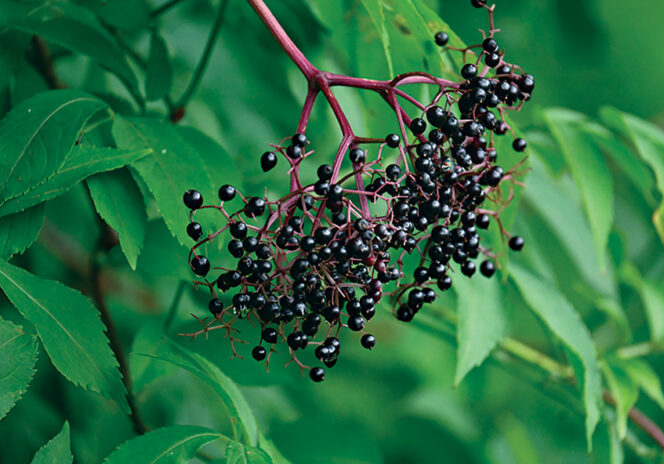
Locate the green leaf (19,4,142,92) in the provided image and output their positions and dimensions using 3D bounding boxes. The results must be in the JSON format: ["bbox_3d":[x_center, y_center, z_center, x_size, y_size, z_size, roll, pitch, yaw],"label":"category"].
[{"bbox_3d":[-0.103,-0.074,2.930,0.052,0.035,0.030,0,8,0],"label":"green leaf"}]

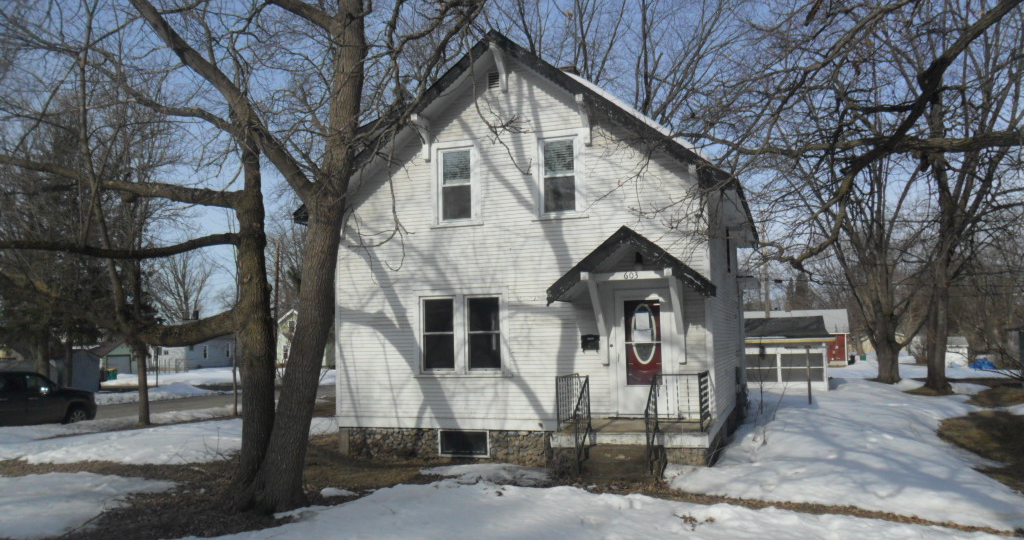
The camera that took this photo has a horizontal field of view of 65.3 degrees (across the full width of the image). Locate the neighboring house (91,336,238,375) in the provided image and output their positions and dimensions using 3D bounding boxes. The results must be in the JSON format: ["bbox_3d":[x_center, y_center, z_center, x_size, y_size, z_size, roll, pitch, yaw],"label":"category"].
[{"bbox_3d":[-35.451,7.900,80.905,7.500,4.600,15.500,-3,-5,19],"label":"neighboring house"}]

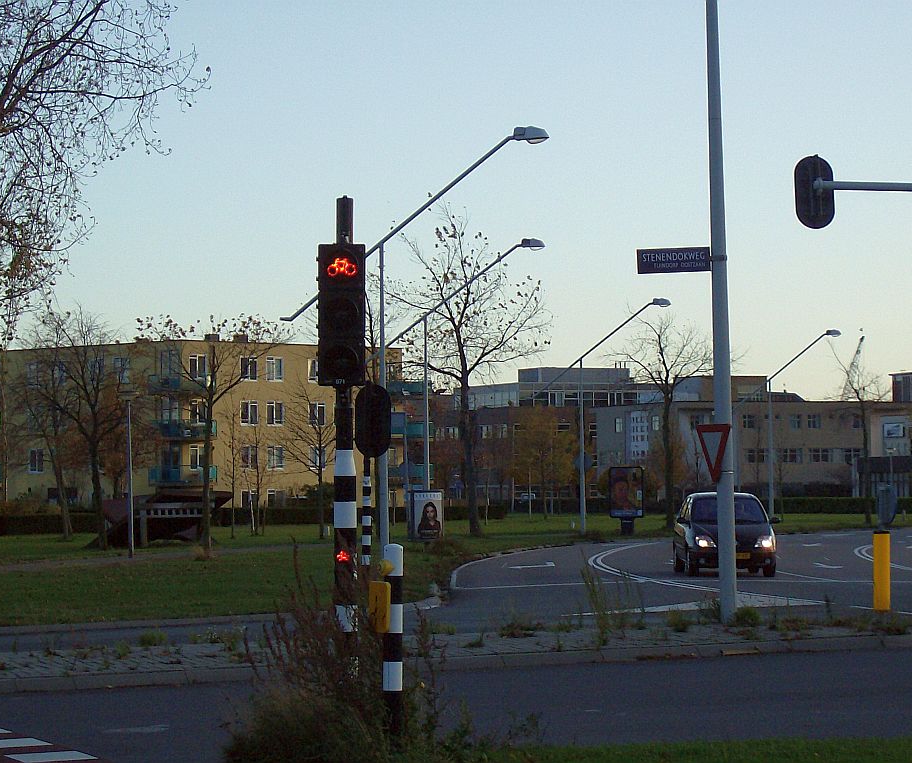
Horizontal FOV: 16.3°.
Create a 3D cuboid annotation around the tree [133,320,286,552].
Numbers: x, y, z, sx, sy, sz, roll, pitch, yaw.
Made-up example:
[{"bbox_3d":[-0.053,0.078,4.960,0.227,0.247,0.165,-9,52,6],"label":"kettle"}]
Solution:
[{"bbox_3d":[-6.855,1.452,89.000,4.200,6.650,4.100,0,-2,0],"label":"tree"}]

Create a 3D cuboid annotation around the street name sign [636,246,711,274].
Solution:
[{"bbox_3d":[2.736,-1.515,40.000,0.920,0.300,0.030,-2,-2,0],"label":"street name sign"}]

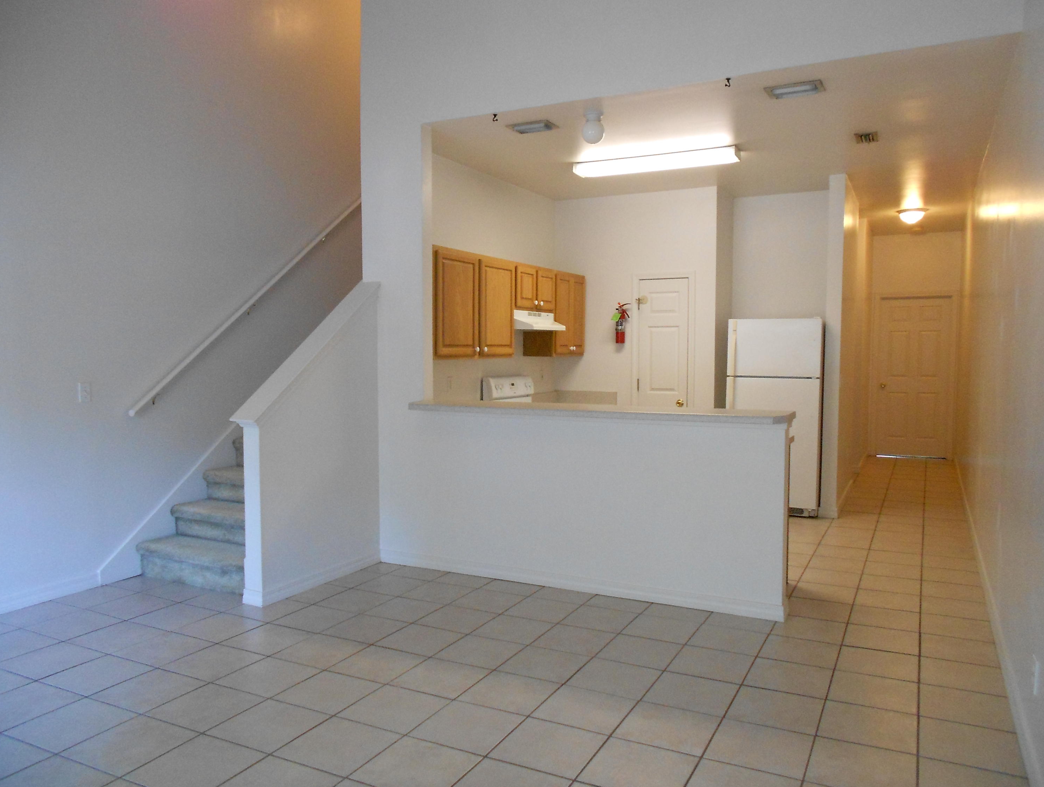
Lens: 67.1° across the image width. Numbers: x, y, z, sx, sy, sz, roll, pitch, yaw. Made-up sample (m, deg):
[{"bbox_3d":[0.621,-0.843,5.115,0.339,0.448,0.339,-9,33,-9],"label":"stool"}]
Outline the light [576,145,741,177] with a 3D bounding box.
[{"bbox_3d":[0.986,-1.712,5.838,1.210,0.079,0.210,1,3,27],"label":"light"}]

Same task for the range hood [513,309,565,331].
[{"bbox_3d":[0.038,-0.590,6.459,0.443,0.154,0.747,1,3,27],"label":"range hood"}]

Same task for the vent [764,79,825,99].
[{"bbox_3d":[1.483,-1.631,4.282,0.288,0.040,0.195,1,3,27],"label":"vent"}]

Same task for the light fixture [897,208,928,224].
[{"bbox_3d":[3.989,-1.807,8.038,0.308,0.131,0.308,1,3,27],"label":"light fixture"}]

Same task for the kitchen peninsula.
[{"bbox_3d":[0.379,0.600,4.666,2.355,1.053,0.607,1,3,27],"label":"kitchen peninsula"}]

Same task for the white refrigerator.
[{"bbox_3d":[2.258,0.182,6.899,0.764,1.647,0.722,1,3,27],"label":"white refrigerator"}]

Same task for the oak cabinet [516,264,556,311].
[{"bbox_3d":[-0.017,-0.850,6.473,0.322,0.369,0.747,1,3,27],"label":"oak cabinet"}]

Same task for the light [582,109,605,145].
[{"bbox_3d":[0.423,-1.574,4.679,0.141,0.188,0.141,0,3,0],"label":"light"}]

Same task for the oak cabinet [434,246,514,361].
[{"bbox_3d":[-0.442,-0.619,5.654,0.322,0.736,1.119,1,3,27],"label":"oak cabinet"}]

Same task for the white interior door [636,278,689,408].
[{"bbox_3d":[1.280,-0.025,7.143,0.453,2.027,0.052,1,3,27],"label":"white interior door"}]

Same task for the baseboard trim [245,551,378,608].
[{"bbox_3d":[-1.226,1.085,4.715,0.151,0.087,1.031,1,3,27],"label":"baseboard trim"}]

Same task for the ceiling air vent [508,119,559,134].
[{"bbox_3d":[0.074,-1.658,4.931,0.295,0.022,0.200,1,4,27],"label":"ceiling air vent"}]

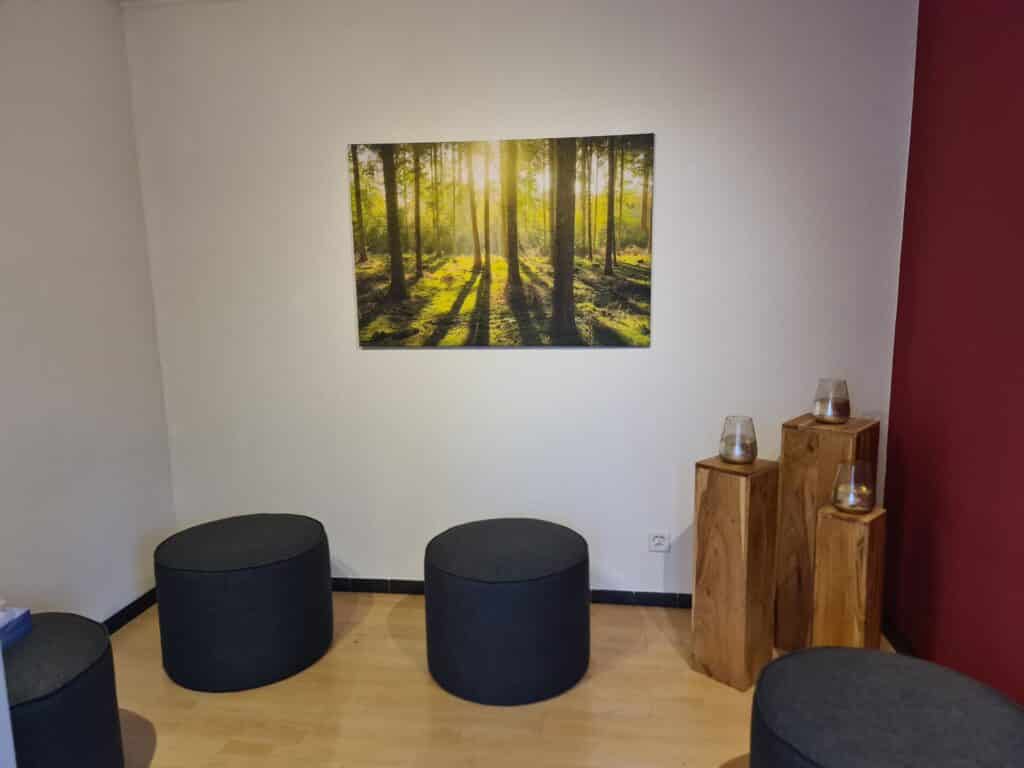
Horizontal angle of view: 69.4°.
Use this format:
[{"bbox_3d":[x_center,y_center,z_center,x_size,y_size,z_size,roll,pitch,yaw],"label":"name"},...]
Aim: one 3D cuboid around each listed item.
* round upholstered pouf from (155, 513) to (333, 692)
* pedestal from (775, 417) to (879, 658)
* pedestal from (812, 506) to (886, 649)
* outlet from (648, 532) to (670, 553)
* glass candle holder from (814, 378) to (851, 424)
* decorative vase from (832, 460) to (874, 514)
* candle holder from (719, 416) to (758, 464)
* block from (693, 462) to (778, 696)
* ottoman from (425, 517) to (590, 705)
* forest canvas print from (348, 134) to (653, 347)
[{"bbox_3d":[-1.015,0.810,2.846,0.605,0.439,0.605,-1,10,0],"label":"round upholstered pouf"},{"bbox_3d":[1.153,0.567,2.717,0.245,0.867,0.242,7,13,40],"label":"pedestal"},{"bbox_3d":[1.126,0.731,2.478,0.150,0.630,0.150,8,13,41],"label":"pedestal"},{"bbox_3d":[0.615,0.660,3.076,0.085,0.085,0.014,0,10,8],"label":"outlet"},{"bbox_3d":[1.149,0.062,2.655,0.124,0.151,0.124,0,10,8],"label":"glass candle holder"},{"bbox_3d":[1.131,0.341,2.442,0.127,0.150,0.127,0,10,8],"label":"decorative vase"},{"bbox_3d":[0.790,0.194,2.577,0.128,0.153,0.128,0,10,8],"label":"candle holder"},{"bbox_3d":[0.793,0.647,2.630,0.210,0.757,0.230,8,14,43],"label":"block"},{"bbox_3d":[-0.011,0.810,2.732,0.600,0.437,0.600,-1,10,0],"label":"ottoman"},{"bbox_3d":[-0.047,-0.551,2.951,1.200,0.805,0.023,0,10,8],"label":"forest canvas print"}]

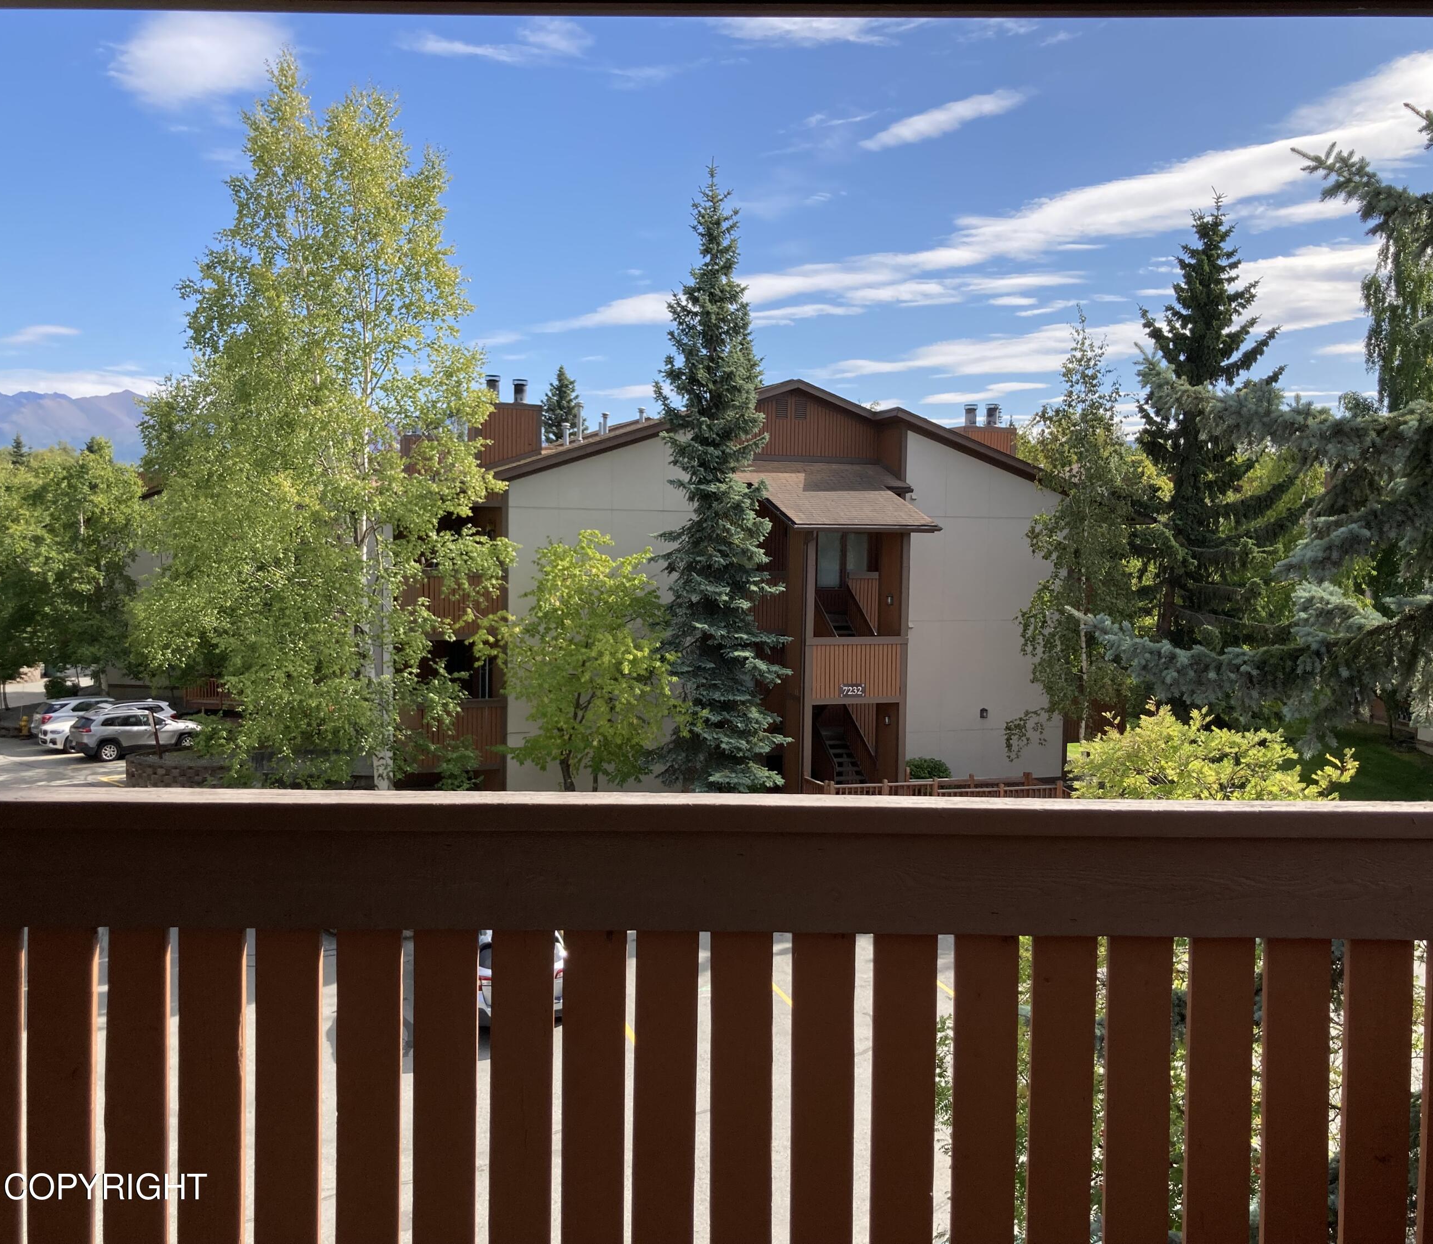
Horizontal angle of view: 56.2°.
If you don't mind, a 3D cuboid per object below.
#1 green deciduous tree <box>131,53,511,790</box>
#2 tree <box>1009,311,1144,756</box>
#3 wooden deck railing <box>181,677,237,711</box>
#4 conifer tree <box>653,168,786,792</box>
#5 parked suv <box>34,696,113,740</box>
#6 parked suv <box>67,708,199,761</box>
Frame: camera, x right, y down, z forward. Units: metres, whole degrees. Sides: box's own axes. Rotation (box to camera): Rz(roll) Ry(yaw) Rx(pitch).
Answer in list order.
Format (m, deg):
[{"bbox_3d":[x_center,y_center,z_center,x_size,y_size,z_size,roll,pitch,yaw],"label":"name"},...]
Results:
[{"bbox_3d":[-8.445,-3.229,28.673,8.099,17.484,7.694,0,3,-16],"label":"green deciduous tree"},{"bbox_3d":[8.745,-1.421,32.764,3.318,12.116,3.318,2,3,15],"label":"tree"},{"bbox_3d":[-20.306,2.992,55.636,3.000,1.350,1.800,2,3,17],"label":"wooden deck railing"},{"bbox_3d":[0.042,-2.132,28.727,2.852,14.928,2.852,1,3,0],"label":"conifer tree"},{"bbox_3d":[-24.433,3.920,53.422,1.840,1.700,4.750,4,4,43],"label":"parked suv"},{"bbox_3d":[-21.192,4.038,49.386,1.860,1.680,4.620,4,4,43],"label":"parked suv"}]

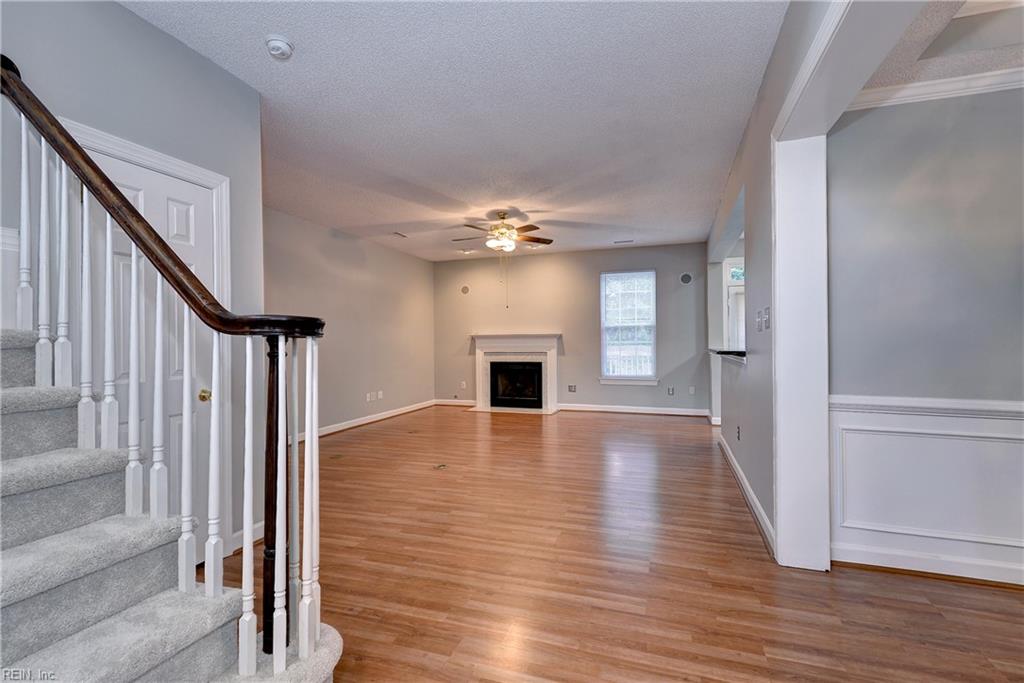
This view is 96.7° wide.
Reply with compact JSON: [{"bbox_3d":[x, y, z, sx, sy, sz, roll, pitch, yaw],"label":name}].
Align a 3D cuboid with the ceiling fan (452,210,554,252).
[{"bbox_3d":[-0.096,-1.276,5.412,1.286,0.478,1.266,0,0,19],"label":"ceiling fan"}]

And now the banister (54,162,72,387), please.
[{"bbox_3d":[-1.639,-0.245,1.669,0.034,0.827,0.034,0,0,19],"label":"banister"}]

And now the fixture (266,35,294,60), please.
[{"bbox_3d":[-1.179,-1.483,2.311,0.132,0.048,0.132,0,0,19],"label":"fixture"}]

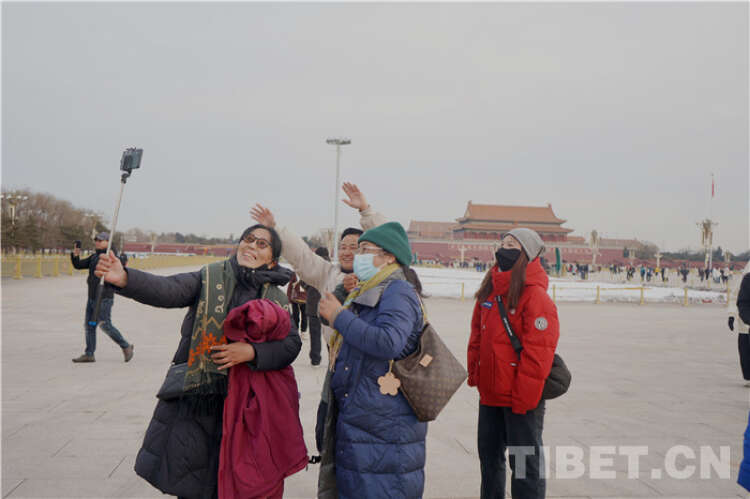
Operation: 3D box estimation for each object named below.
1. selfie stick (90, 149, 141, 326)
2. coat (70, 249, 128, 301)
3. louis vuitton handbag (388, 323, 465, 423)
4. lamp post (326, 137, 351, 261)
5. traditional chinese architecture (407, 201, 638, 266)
[{"bbox_3d":[-0.933,-0.043,2.450,0.130,0.650,0.075,13,0,39],"label":"selfie stick"},{"bbox_3d":[-3.663,0.331,9.100,0.500,0.680,0.640,2,-1,-37],"label":"coat"},{"bbox_3d":[0.230,0.519,2.900,0.290,0.310,0.130,-36,15,-20],"label":"louis vuitton handbag"},{"bbox_3d":[-7.109,-9.031,132.000,4.400,25.000,4.400,1,-1,0],"label":"lamp post"},{"bbox_3d":[77.076,-8.057,369.000,120.000,35.000,40.000,2,-1,-12],"label":"traditional chinese architecture"}]

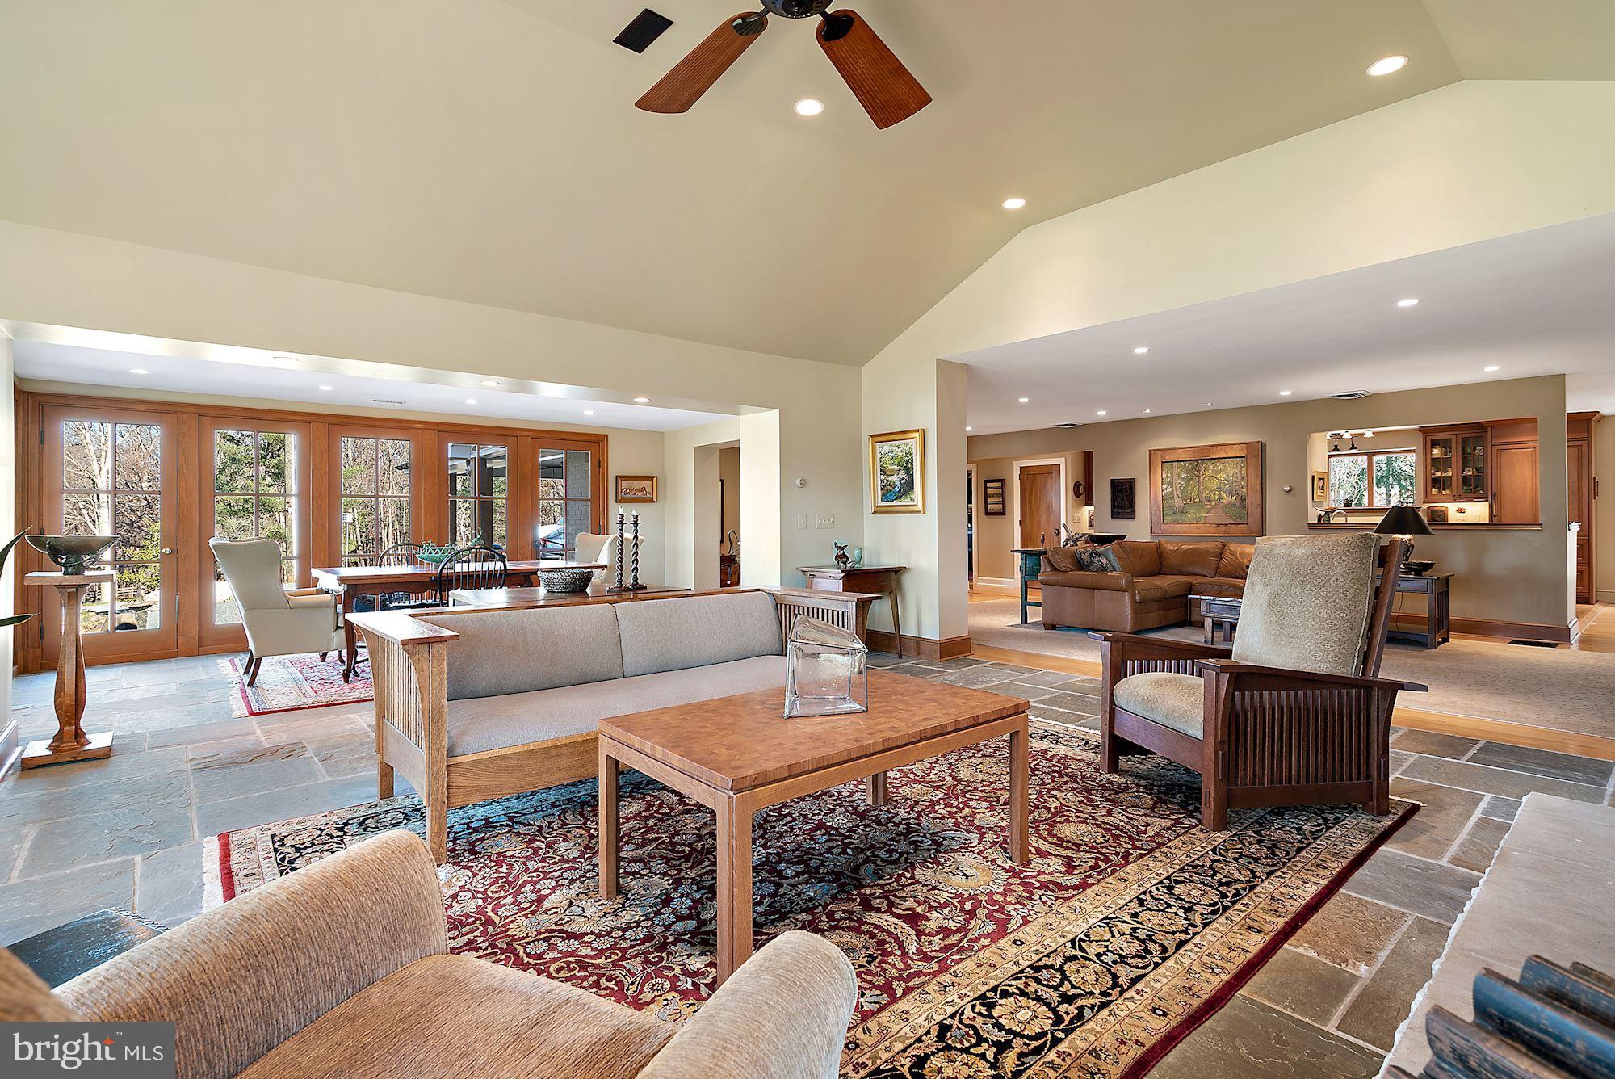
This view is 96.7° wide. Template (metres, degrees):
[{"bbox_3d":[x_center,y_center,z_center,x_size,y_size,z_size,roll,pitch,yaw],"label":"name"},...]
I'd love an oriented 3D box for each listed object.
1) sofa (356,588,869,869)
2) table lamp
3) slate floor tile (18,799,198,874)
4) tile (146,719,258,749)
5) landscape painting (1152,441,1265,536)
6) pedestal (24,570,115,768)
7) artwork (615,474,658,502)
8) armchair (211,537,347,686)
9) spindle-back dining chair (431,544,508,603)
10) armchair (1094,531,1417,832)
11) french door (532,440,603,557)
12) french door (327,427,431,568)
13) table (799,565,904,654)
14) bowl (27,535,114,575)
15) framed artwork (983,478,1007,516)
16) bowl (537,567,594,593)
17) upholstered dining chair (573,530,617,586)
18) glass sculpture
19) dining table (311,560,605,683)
[{"bbox_3d":[-0.738,0.673,3.310,2.209,0.771,0.896,-1,2,-42],"label":"sofa"},{"bbox_3d":[5.476,0.000,6.592,0.430,0.630,0.430,-1,1,-39],"label":"table lamp"},{"bbox_3d":[-2.454,1.066,2.547,0.420,0.025,0.520,-1,1,-39],"label":"slate floor tile"},{"bbox_3d":[-3.279,1.063,3.902,0.448,0.020,0.393,-1,2,-37],"label":"tile"},{"bbox_3d":[4.941,-0.604,8.988,0.050,1.115,1.320,-1,2,-37],"label":"landscape painting"},{"bbox_3d":[-3.527,0.601,3.447,0.300,0.880,0.310,-1,1,-39],"label":"pedestal"},{"bbox_3d":[-2.030,-0.599,8.608,0.530,0.320,0.040,-1,1,-39],"label":"artwork"},{"bbox_3d":[-3.889,0.501,5.346,0.800,1.040,0.700,-1,2,-37],"label":"armchair"},{"bbox_3d":[-2.539,0.534,5.412,0.480,0.960,0.520,-1,2,-37],"label":"spindle-back dining chair"},{"bbox_3d":[1.763,0.506,2.922,0.930,1.040,0.790,-1,1,-12],"label":"armchair"},{"bbox_3d":[-2.720,-0.110,8.160,0.800,2.040,0.050,-1,2,-37],"label":"french door"},{"bbox_3d":[-4.161,-0.045,6.948,0.790,2.040,0.050,-1,1,-39],"label":"french door"},{"bbox_3d":[0.356,0.607,5.785,0.730,0.745,0.570,-1,1,-39],"label":"table"},{"bbox_3d":[-3.519,0.074,3.445,0.310,0.175,0.310,-1,1,-39],"label":"bowl"},{"bbox_3d":[3.050,-0.688,11.700,0.040,0.600,0.400,-1,1,-39],"label":"framed artwork"},{"bbox_3d":[-1.406,0.236,4.138,0.320,0.128,0.320,0,1,0],"label":"bowl"},{"bbox_3d":[-2.025,0.458,6.827,0.780,1.040,0.700,-1,2,-41],"label":"upholstered dining chair"},{"bbox_3d":[0.040,0.394,2.238,0.255,0.265,0.160,-1,1,-17],"label":"glass sculpture"},{"bbox_3d":[-2.878,0.619,6.087,2.060,0.760,1.070,-1,2,-37],"label":"dining table"}]

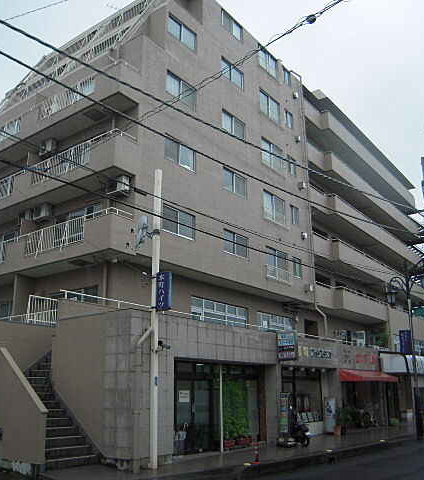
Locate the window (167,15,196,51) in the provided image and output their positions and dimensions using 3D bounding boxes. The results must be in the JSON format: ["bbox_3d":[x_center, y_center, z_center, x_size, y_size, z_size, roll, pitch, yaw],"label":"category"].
[{"bbox_3d":[-1.210,-8.550,21.323,0.150,0.970,1.770,-13,-21,35],"label":"window"}]

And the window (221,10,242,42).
[{"bbox_3d":[0.955,-10.311,25.101,0.140,0.924,1.718,-13,-21,36],"label":"window"}]

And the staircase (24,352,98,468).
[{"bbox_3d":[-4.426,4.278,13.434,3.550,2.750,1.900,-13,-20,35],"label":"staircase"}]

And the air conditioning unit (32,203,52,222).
[{"bbox_3d":[-6.471,-1.041,19.786,0.760,0.540,0.300,-13,-20,35],"label":"air conditioning unit"}]

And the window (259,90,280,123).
[{"bbox_3d":[2.941,-6.808,26.698,0.140,1.341,1.875,-13,-21,36],"label":"window"}]

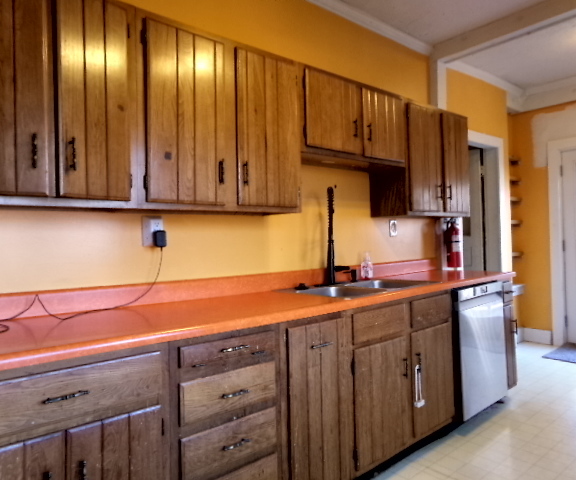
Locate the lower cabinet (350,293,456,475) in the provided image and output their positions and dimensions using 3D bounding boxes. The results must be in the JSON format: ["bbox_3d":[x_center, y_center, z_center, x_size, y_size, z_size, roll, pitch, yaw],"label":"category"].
[{"bbox_3d":[0.424,0.703,2.508,0.900,0.800,0.620,-1,0,-41],"label":"lower cabinet"}]

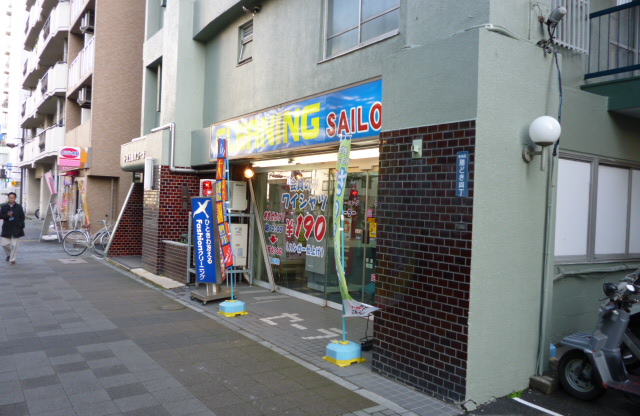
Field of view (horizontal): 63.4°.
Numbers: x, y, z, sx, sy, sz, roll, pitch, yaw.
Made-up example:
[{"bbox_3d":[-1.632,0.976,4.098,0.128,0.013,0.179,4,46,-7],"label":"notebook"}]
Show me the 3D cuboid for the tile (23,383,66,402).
[{"bbox_3d":[-2.288,1.558,4.310,0.294,0.040,0.294,1,0,-34],"label":"tile"}]

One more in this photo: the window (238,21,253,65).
[{"bbox_3d":[-1.388,-3.136,9.894,0.120,0.770,0.580,2,1,-34],"label":"window"}]

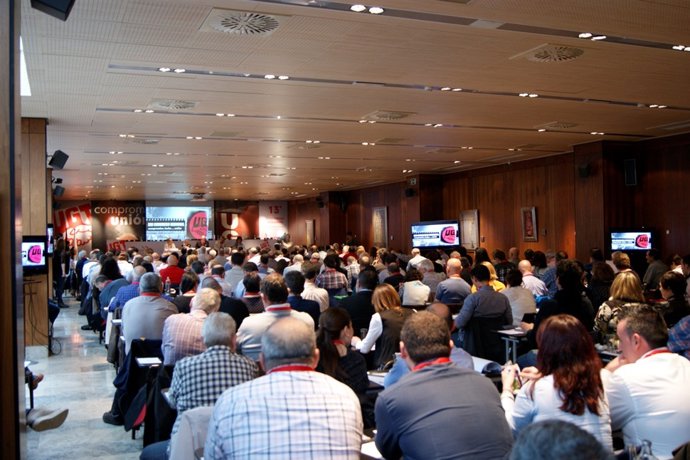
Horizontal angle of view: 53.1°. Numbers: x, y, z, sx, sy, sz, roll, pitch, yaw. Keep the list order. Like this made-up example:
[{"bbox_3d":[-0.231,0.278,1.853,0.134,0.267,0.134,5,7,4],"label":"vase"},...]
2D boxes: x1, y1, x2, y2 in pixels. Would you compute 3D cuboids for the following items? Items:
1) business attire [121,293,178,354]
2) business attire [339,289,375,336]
[{"bbox_3d":[-1.437,0.778,5.093,0.440,0.640,0.380,-1,-1,-22],"label":"business attire"},{"bbox_3d":[0.176,0.834,5.947,0.500,0.660,0.380,-1,-1,-16],"label":"business attire"}]

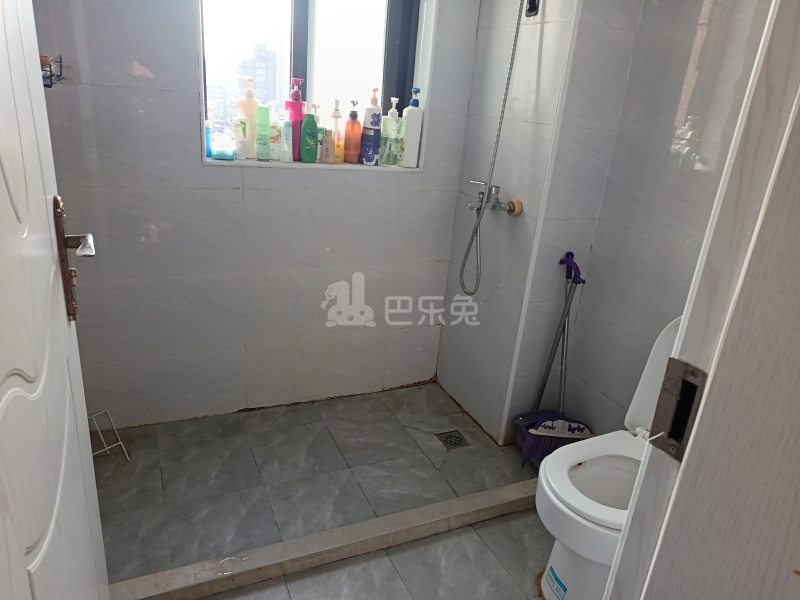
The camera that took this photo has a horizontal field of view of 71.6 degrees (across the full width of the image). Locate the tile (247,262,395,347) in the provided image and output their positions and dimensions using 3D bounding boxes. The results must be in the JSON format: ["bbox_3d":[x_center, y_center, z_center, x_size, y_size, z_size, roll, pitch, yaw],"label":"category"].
[{"bbox_3d":[-0.309,0.012,2.209,0.602,0.300,0.010,-5,22,-25],"label":"tile"}]

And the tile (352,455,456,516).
[{"bbox_3d":[0.016,0.630,1.889,0.300,0.010,0.295,-4,22,-24],"label":"tile"}]

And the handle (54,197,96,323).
[{"bbox_3d":[-0.521,-0.054,0.906,0.062,0.215,0.110,-3,22,-21],"label":"handle"}]

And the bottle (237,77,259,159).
[{"bbox_3d":[-0.538,-0.642,1.962,0.073,0.275,0.050,-2,22,-19],"label":"bottle"}]

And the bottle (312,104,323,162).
[{"bbox_3d":[-0.305,-0.611,2.038,0.070,0.206,0.050,-1,21,-17],"label":"bottle"}]

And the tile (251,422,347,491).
[{"bbox_3d":[-0.377,0.549,2.015,0.300,0.010,0.300,-4,22,-24],"label":"tile"}]

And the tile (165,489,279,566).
[{"bbox_3d":[-0.518,0.669,1.626,0.296,0.010,0.275,-5,22,-25],"label":"tile"}]

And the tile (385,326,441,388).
[{"bbox_3d":[0.054,0.253,2.479,0.260,0.280,0.010,-5,22,-25],"label":"tile"}]

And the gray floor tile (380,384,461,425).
[{"bbox_3d":[0.091,0.443,2.410,0.300,0.010,0.295,-5,22,-24],"label":"gray floor tile"}]

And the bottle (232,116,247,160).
[{"bbox_3d":[-0.581,-0.587,2.004,0.048,0.147,0.038,-4,22,-24],"label":"bottle"}]

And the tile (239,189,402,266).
[{"bbox_3d":[-0.289,-0.270,2.115,0.602,0.301,0.010,-5,22,-24],"label":"tile"}]

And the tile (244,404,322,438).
[{"bbox_3d":[-0.474,0.471,2.222,0.300,0.010,0.167,-5,23,-25],"label":"tile"}]

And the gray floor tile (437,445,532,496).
[{"bbox_3d":[0.288,0.605,2.010,0.305,0.010,0.250,-5,22,-24],"label":"gray floor tile"}]

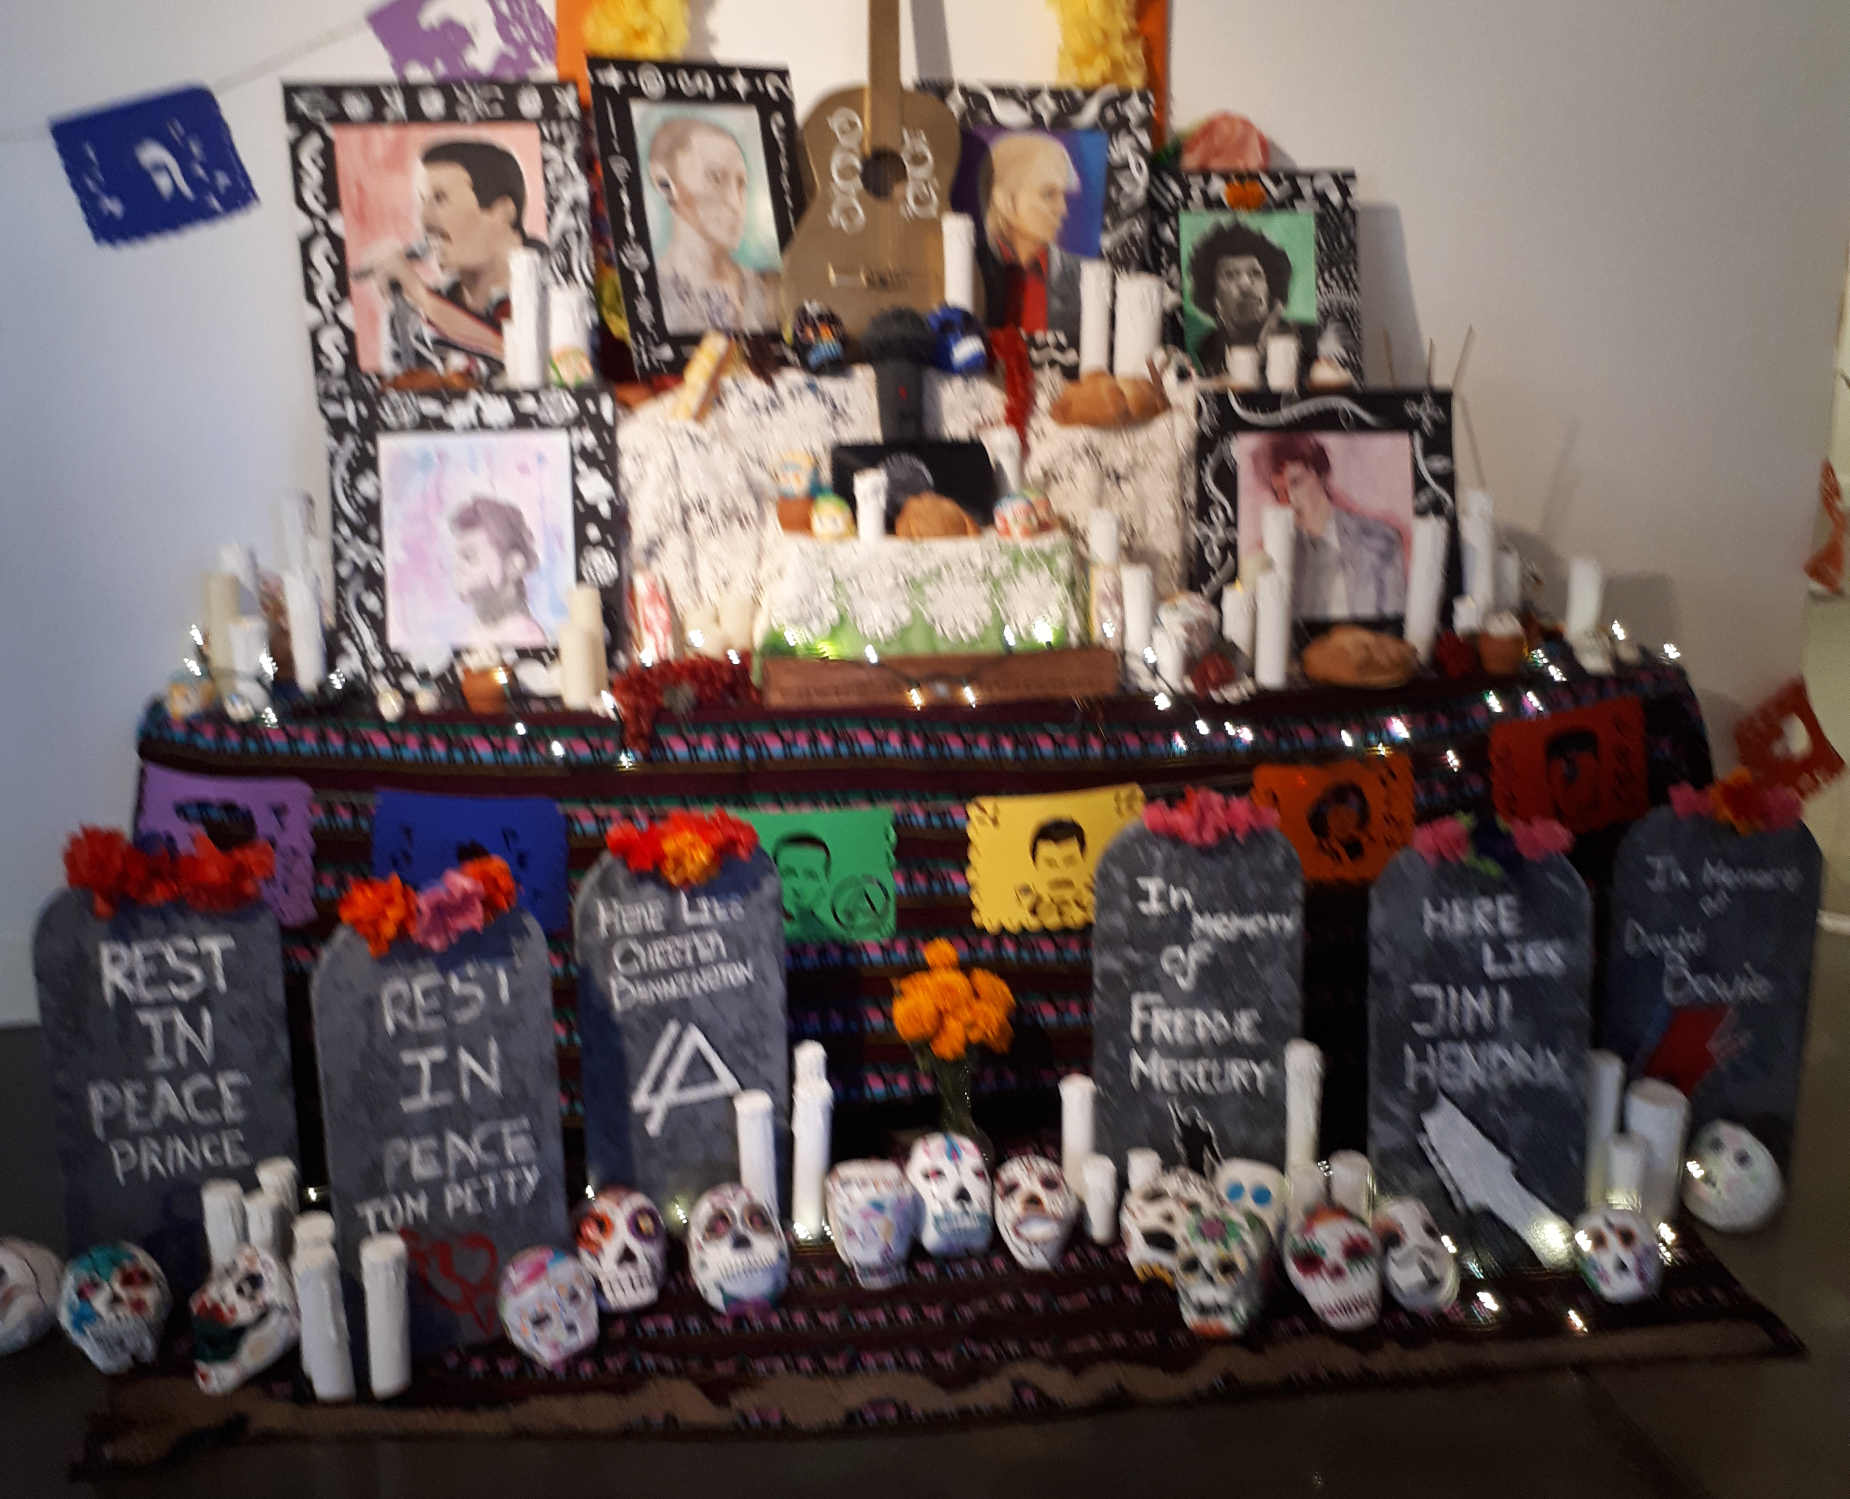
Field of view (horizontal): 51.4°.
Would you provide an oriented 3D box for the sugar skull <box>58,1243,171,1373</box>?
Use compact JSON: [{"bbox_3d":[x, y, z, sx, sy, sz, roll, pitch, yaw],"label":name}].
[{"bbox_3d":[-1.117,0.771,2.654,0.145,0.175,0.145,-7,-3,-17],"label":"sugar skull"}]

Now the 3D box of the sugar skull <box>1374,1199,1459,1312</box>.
[{"bbox_3d":[0.625,0.643,2.448,0.108,0.145,0.130,-9,-1,9],"label":"sugar skull"}]

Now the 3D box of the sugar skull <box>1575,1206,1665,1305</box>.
[{"bbox_3d":[0.978,0.701,2.719,0.120,0.135,0.115,7,6,27],"label":"sugar skull"}]

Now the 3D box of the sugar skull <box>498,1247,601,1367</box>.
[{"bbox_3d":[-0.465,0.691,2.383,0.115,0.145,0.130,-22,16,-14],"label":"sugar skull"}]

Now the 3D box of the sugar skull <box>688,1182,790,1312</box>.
[{"bbox_3d":[-0.258,0.690,2.670,0.135,0.165,0.145,-3,-10,-7],"label":"sugar skull"}]

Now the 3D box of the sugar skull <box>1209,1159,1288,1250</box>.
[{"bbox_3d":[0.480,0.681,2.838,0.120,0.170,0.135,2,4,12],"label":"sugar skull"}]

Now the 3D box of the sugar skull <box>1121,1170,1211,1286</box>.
[{"bbox_3d":[0.347,0.677,2.730,0.130,0.155,0.140,14,0,12],"label":"sugar skull"}]

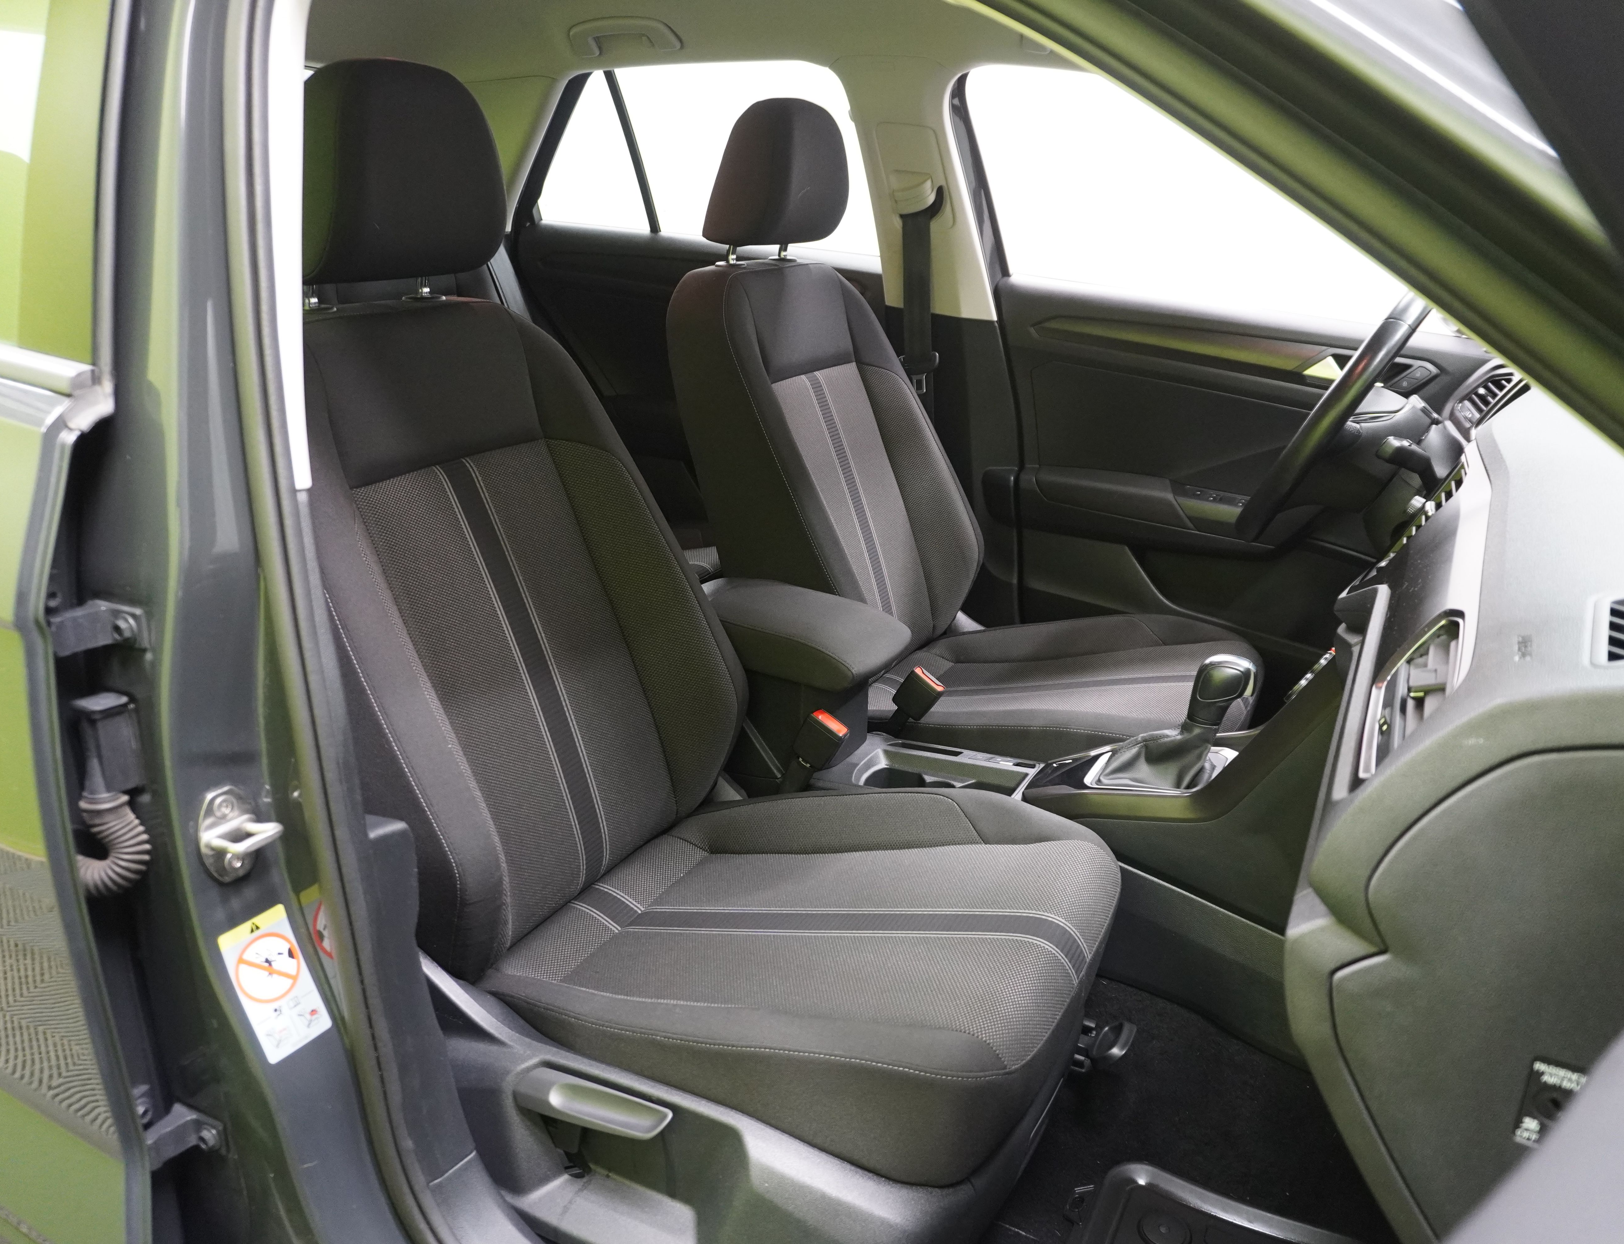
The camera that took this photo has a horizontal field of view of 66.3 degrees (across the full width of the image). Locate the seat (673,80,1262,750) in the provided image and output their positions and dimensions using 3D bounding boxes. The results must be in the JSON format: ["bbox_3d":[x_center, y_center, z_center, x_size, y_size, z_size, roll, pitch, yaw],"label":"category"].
[{"bbox_3d":[0.246,-0.205,1.756,0.820,1.000,0.540,11,22,27],"label":"seat"}]

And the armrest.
[{"bbox_3d":[-0.038,0.009,1.553,0.310,0.075,0.150,11,22,27],"label":"armrest"}]

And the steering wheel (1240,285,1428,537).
[{"bbox_3d":[0.651,-0.240,1.501,0.090,0.365,0.370,37,31,14],"label":"steering wheel"}]

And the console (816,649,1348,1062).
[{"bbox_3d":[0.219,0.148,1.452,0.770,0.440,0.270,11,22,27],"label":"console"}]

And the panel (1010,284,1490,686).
[{"bbox_3d":[0.678,-0.175,1.931,0.880,0.650,0.120,11,22,27],"label":"panel"}]

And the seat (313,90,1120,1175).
[{"bbox_3d":[-0.117,0.002,1.175,0.820,1.000,0.540,11,22,27],"label":"seat"}]

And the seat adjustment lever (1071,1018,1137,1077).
[{"bbox_3d":[0.253,0.376,1.101,0.080,0.035,0.075,11,22,27],"label":"seat adjustment lever"}]

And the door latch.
[{"bbox_3d":[-0.392,0.145,0.851,0.045,0.073,0.043,11,22,27],"label":"door latch"}]

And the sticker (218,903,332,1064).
[{"bbox_3d":[-0.386,0.260,0.895,0.002,0.095,0.055,-14,9,33],"label":"sticker"}]

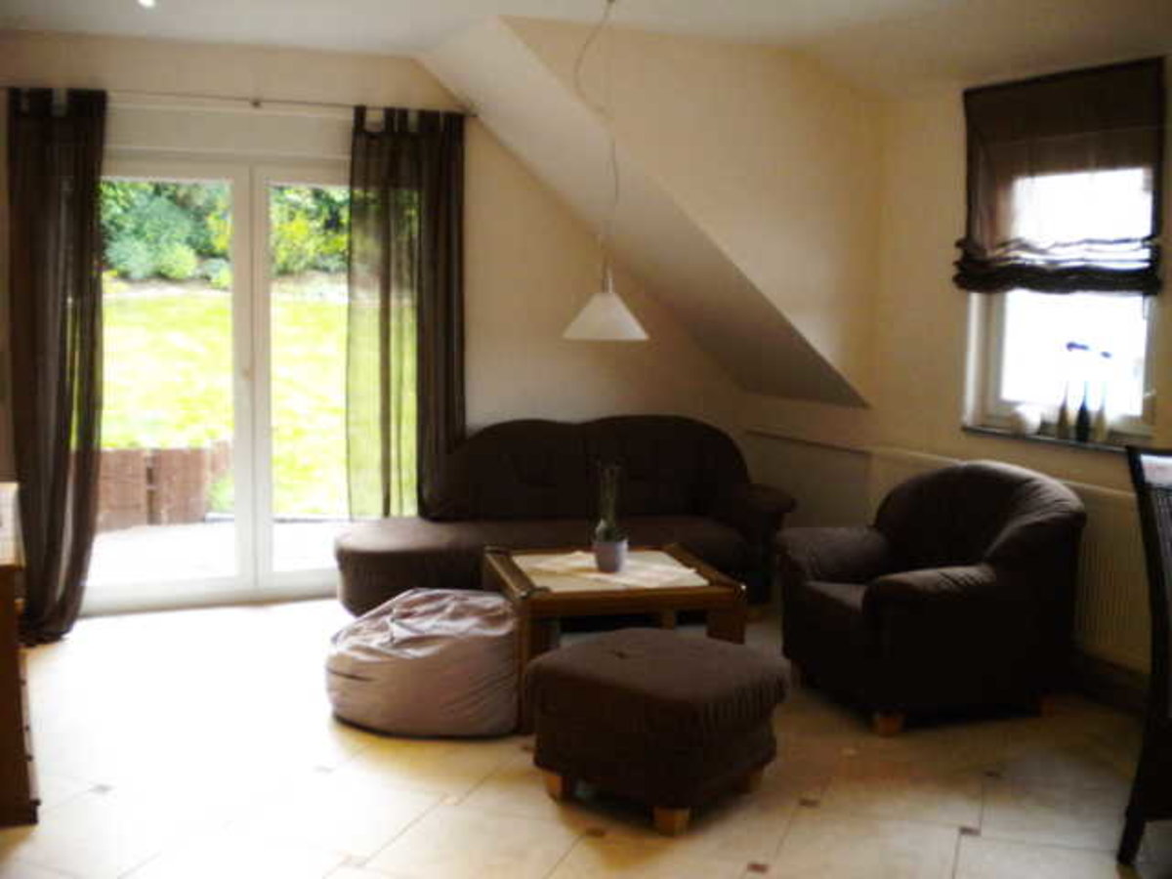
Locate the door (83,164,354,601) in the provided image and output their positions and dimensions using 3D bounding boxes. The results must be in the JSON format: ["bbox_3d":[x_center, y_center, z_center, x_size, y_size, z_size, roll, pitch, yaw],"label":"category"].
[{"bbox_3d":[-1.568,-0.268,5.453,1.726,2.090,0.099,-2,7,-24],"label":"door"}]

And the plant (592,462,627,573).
[{"bbox_3d":[0.090,0.286,4.345,0.128,0.404,0.128,1,6,0],"label":"plant"}]

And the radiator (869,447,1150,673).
[{"bbox_3d":[1.627,0.424,4.634,0.099,0.621,1.509,-2,7,-24],"label":"radiator"}]

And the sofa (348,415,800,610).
[{"bbox_3d":[-0.099,0.370,5.423,2.031,0.887,0.986,-1,6,-14],"label":"sofa"}]

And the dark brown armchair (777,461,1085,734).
[{"bbox_3d":[1.252,0.532,4.358,0.878,0.848,0.828,-2,7,-21],"label":"dark brown armchair"}]

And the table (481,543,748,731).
[{"bbox_3d":[0.086,0.701,4.449,0.789,0.444,0.818,-1,6,-14],"label":"table"}]

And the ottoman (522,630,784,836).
[{"bbox_3d":[0.208,0.835,3.399,0.557,0.414,0.557,6,8,40],"label":"ottoman"}]

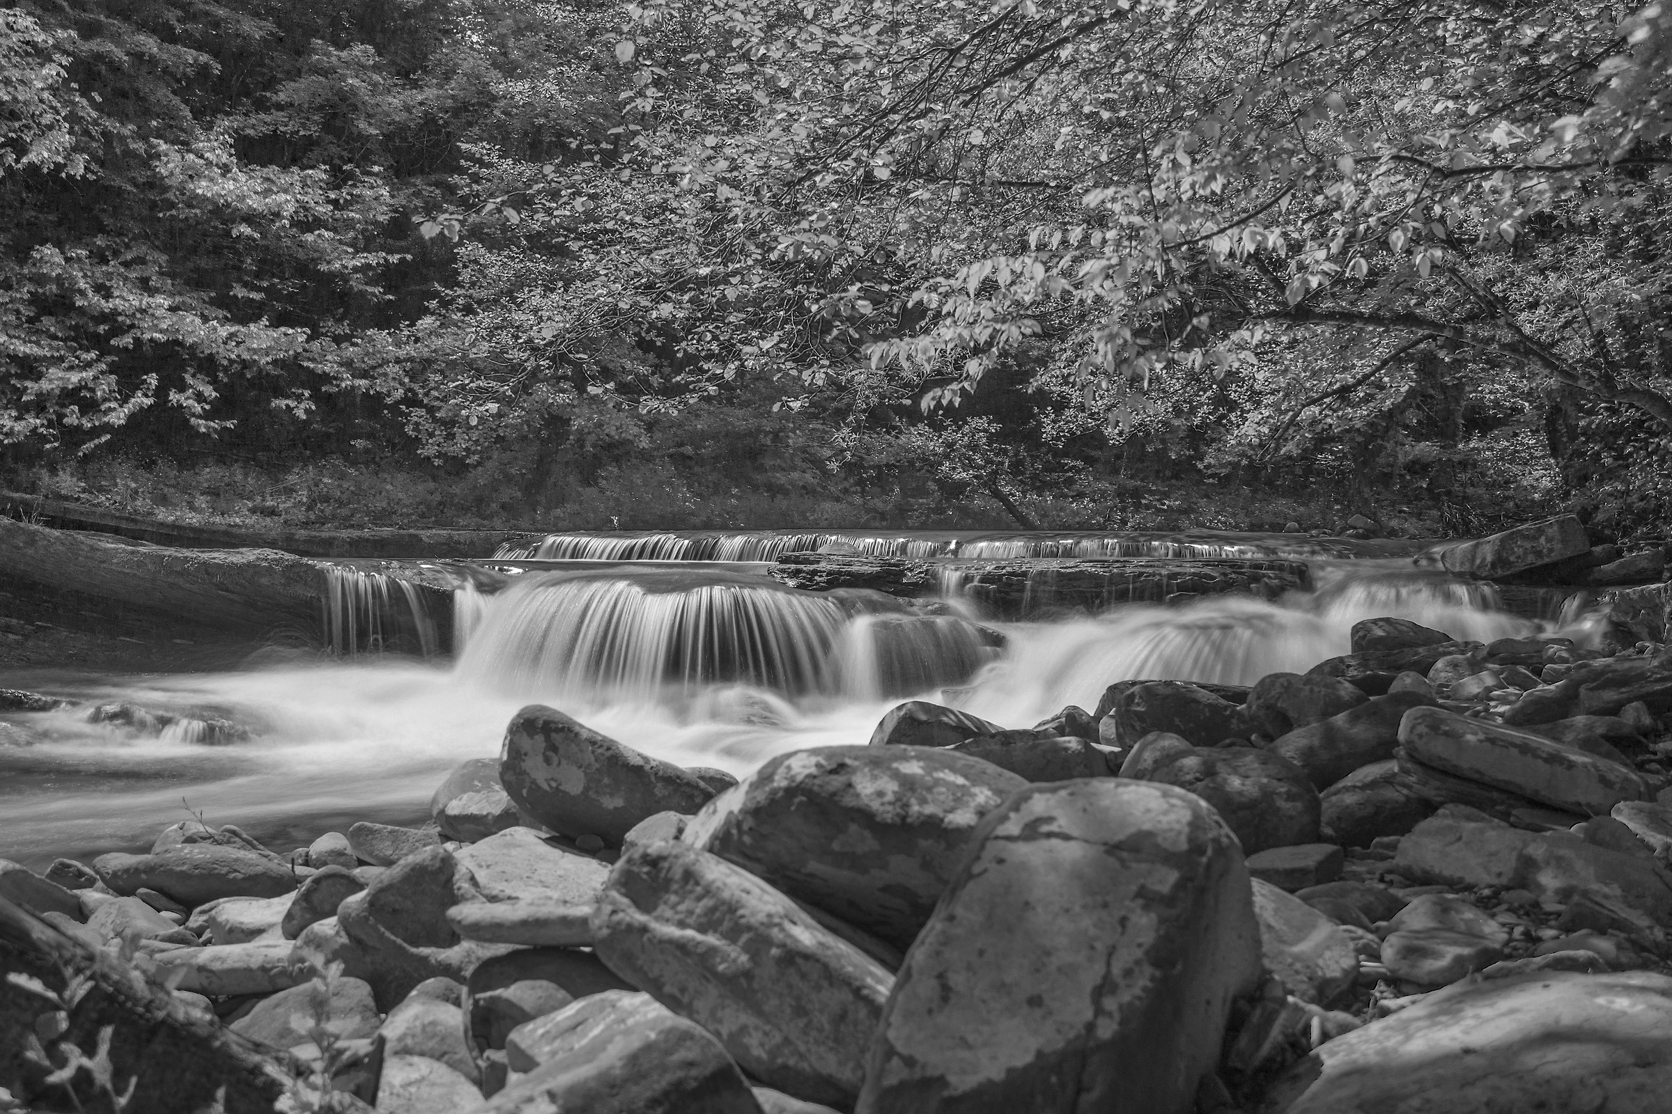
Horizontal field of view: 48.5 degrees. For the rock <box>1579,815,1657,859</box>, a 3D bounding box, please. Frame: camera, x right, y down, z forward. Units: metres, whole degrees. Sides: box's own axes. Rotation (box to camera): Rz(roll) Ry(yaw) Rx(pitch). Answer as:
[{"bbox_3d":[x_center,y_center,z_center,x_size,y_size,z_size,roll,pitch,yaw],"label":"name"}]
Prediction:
[{"bbox_3d":[1.702,0.612,4.050,0.170,0.100,0.140,0,1,0],"label":"rock"}]

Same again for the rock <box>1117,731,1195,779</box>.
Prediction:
[{"bbox_3d":[1.288,0.812,7.400,0.340,0.230,0.300,0,2,10],"label":"rock"}]

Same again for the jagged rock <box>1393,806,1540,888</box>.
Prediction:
[{"bbox_3d":[1.584,0.740,4.698,0.367,0.189,0.281,0,2,10],"label":"jagged rock"}]

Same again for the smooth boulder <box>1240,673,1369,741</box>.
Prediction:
[{"bbox_3d":[1.623,0.518,6.400,0.420,0.240,0.330,0,1,0],"label":"smooth boulder"}]

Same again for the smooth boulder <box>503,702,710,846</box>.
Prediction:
[{"bbox_3d":[-0.712,0.689,5.832,0.680,0.335,0.410,25,5,7],"label":"smooth boulder"}]

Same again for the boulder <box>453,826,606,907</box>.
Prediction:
[{"bbox_3d":[-0.778,0.790,4.698,0.378,0.151,0.346,0,2,10],"label":"boulder"}]

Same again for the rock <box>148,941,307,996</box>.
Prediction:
[{"bbox_3d":[-1.336,0.902,4.082,0.324,0.097,0.216,0,2,0],"label":"rock"}]

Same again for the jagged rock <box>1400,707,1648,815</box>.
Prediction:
[{"bbox_3d":[2.155,0.648,5.832,0.778,0.184,0.324,16,8,24],"label":"jagged rock"}]

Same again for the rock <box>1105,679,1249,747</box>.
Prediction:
[{"bbox_3d":[1.643,0.757,8.900,0.640,0.310,0.450,0,2,10],"label":"rock"}]

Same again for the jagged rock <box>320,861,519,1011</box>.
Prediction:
[{"bbox_3d":[-0.880,0.804,3.942,0.378,0.270,0.270,0,2,5],"label":"jagged rock"}]

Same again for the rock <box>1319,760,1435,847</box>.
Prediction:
[{"bbox_3d":[1.410,0.648,4.850,0.310,0.230,0.280,0,1,0],"label":"rock"}]

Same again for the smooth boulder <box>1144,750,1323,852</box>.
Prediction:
[{"bbox_3d":[1.016,0.621,4.700,0.430,0.280,0.360,0,1,0],"label":"smooth boulder"}]

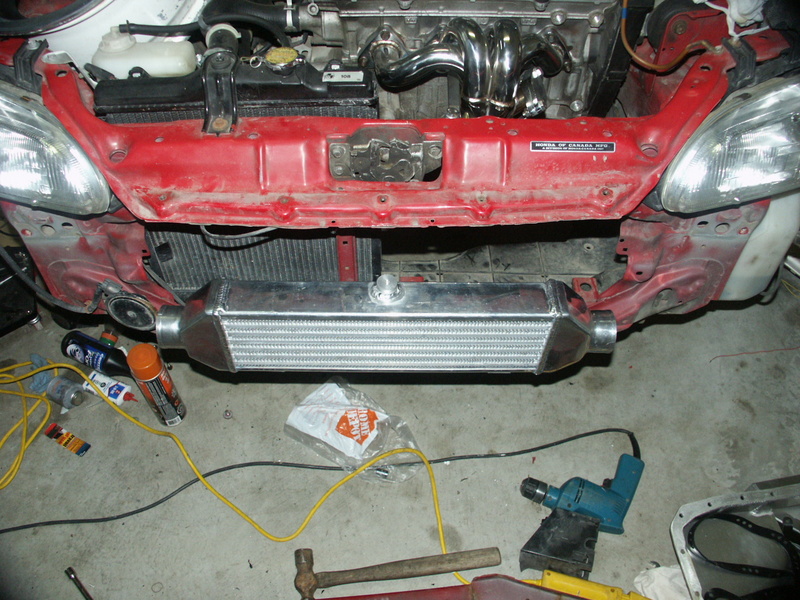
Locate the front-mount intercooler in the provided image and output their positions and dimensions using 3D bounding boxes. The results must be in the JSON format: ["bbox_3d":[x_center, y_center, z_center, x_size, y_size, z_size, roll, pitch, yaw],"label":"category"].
[{"bbox_3d":[-0.025,0.043,1.059,0.722,0.173,0.068,0,53,0],"label":"front-mount intercooler"}]

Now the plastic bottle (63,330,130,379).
[{"bbox_3d":[-0.616,0.128,1.431,0.210,0.062,0.062,18,97,14],"label":"plastic bottle"}]

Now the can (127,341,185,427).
[{"bbox_3d":[-0.472,0.170,1.312,0.066,0.200,0.066,0,52,0],"label":"can"}]

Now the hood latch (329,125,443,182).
[{"bbox_3d":[-0.019,-0.192,0.869,0.145,0.085,0.050,0,40,0],"label":"hood latch"}]

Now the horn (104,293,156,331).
[{"bbox_3d":[-0.443,0.008,1.131,0.090,0.092,0.048,15,53,12],"label":"horn"}]

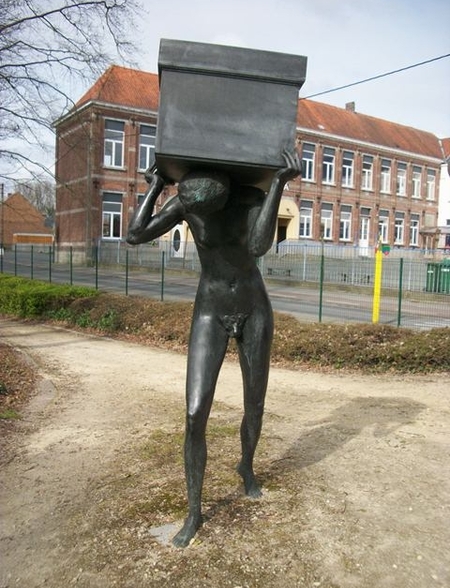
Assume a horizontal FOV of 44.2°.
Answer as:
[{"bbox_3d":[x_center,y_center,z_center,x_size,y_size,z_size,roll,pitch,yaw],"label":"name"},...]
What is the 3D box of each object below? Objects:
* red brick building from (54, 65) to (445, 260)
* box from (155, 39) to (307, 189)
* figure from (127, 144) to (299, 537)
[{"bbox_3d":[5.160,-8.974,44.688,36.160,13.216,5.920,-1,5,-37],"label":"red brick building"},{"bbox_3d":[0.000,-0.831,2.701,0.651,0.503,0.526,5,-2,-5],"label":"box"},{"bbox_3d":[-0.112,0.289,3.018,0.858,1.954,0.992,2,4,0],"label":"figure"}]

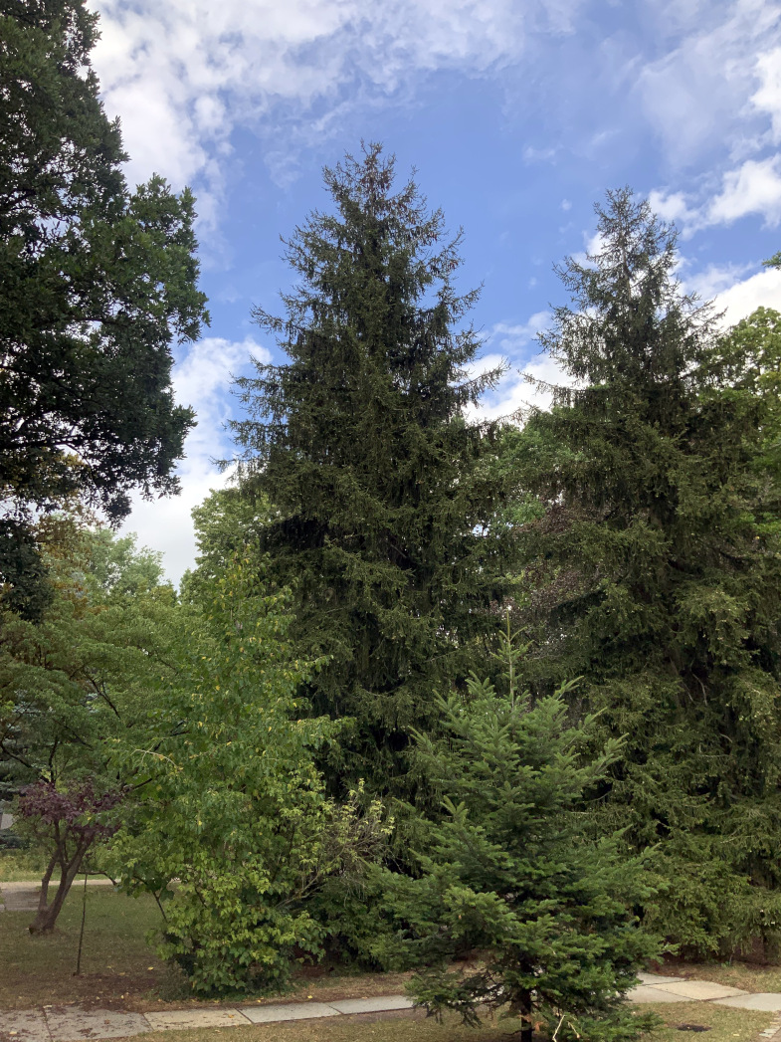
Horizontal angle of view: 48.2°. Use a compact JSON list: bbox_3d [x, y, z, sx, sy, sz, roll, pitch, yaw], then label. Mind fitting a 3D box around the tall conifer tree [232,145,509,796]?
[{"bbox_3d":[-0.350,-0.640,14.751,5.300,14.150,5.300,0,-19,0],"label":"tall conifer tree"}]

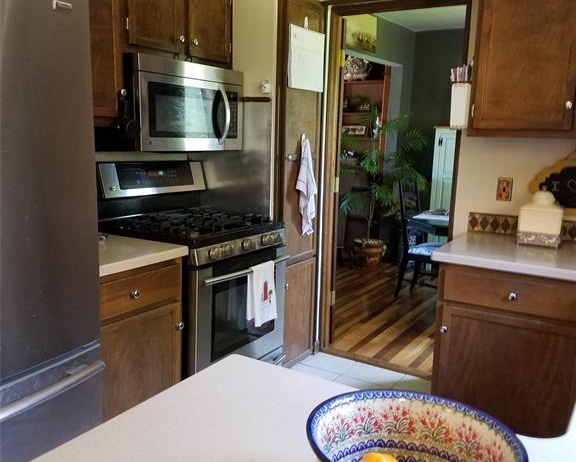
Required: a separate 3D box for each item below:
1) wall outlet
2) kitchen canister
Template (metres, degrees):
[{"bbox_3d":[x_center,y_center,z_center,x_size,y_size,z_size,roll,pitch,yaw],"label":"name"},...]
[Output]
[{"bbox_3d":[1.136,-0.217,3.018,0.073,0.118,0.008,8,12,31],"label":"wall outlet"},{"bbox_3d":[1.245,-0.070,2.812,0.173,0.279,0.168,8,12,31],"label":"kitchen canister"}]

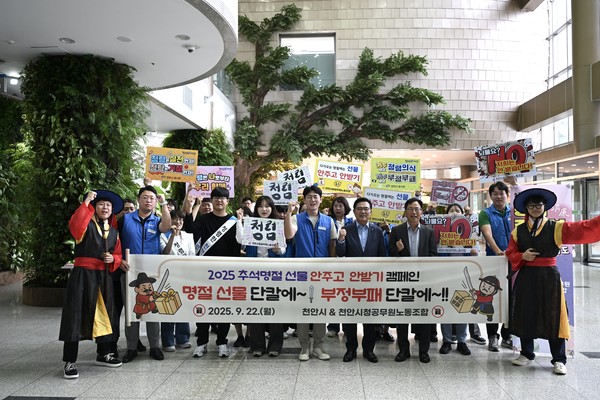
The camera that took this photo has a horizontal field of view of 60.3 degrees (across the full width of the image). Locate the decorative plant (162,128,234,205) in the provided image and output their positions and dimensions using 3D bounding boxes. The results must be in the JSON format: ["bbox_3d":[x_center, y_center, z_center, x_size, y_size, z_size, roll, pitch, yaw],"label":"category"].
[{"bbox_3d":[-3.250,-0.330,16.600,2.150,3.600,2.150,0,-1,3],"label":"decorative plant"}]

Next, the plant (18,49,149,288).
[{"bbox_3d":[-3.770,-0.440,9.100,2.050,3.700,2.050,0,-1,3],"label":"plant"}]

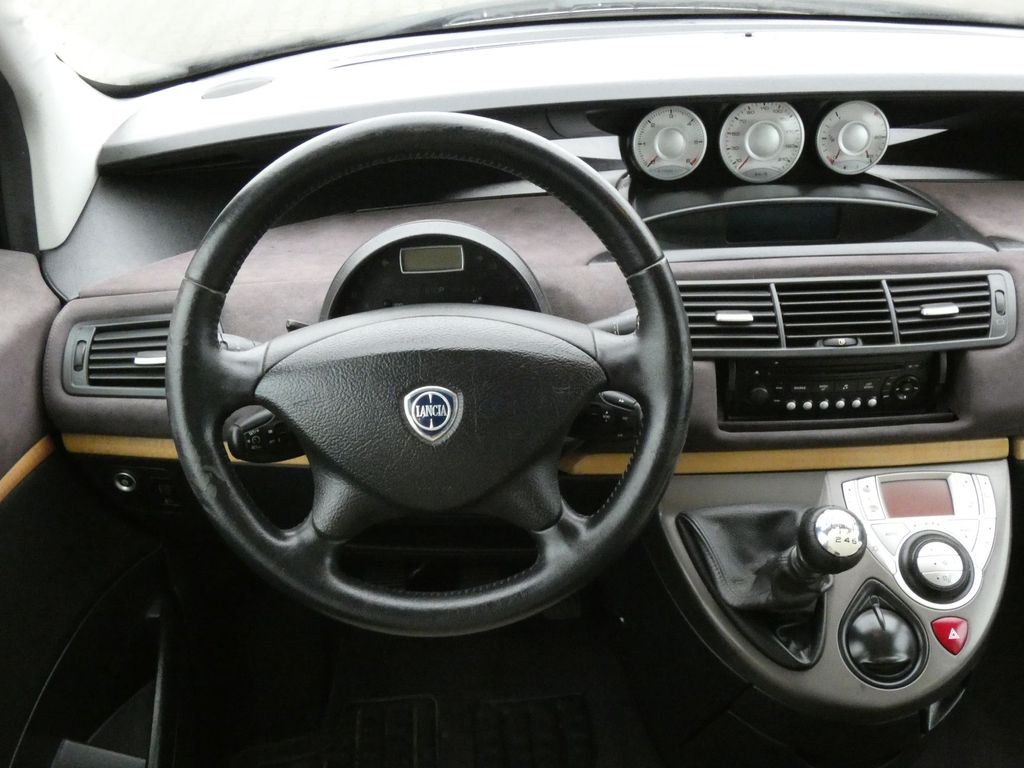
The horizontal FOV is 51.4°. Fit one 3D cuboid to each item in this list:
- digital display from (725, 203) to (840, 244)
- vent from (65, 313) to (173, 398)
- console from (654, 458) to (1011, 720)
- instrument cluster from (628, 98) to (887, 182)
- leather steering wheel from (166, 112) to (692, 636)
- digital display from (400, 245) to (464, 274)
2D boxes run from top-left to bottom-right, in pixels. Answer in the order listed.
[{"bbox_3d":[0.289,-0.173,1.147,0.122,0.046,0.015,-2,9,-4],"label":"digital display"},{"bbox_3d":[-0.347,-0.023,1.015,0.150,0.030,0.077,-1,78,-2],"label":"vent"},{"bbox_3d":[0.314,0.185,0.958,0.345,0.100,0.240,-2,76,-4],"label":"console"},{"bbox_3d":[0.275,-0.279,1.208,0.295,0.105,0.060,1,22,0],"label":"instrument cluster"},{"bbox_3d":[-0.059,-0.006,0.804,0.385,0.385,0.095,-2,3,-4],"label":"leather steering wheel"},{"bbox_3d":[-0.074,-0.116,0.991,0.060,0.029,0.012,-2,4,-4],"label":"digital display"}]

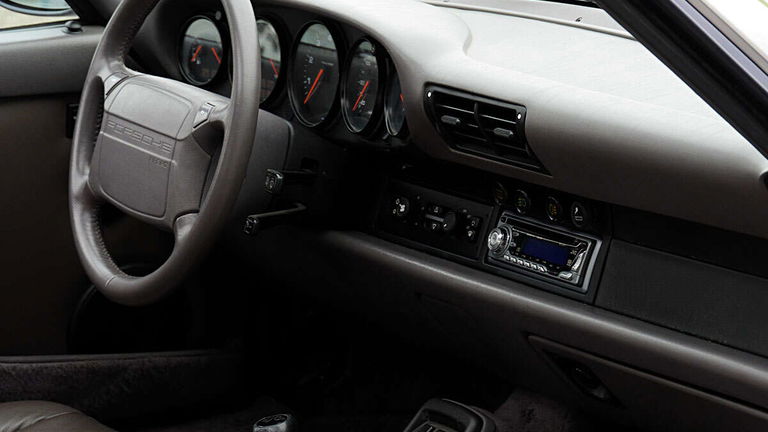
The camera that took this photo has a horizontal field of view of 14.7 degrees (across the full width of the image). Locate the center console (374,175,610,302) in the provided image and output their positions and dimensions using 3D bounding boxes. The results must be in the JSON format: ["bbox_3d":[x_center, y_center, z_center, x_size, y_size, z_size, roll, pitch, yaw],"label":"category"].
[{"bbox_3d":[0.130,0.014,3.094,0.070,0.095,0.440,15,1,-31],"label":"center console"}]

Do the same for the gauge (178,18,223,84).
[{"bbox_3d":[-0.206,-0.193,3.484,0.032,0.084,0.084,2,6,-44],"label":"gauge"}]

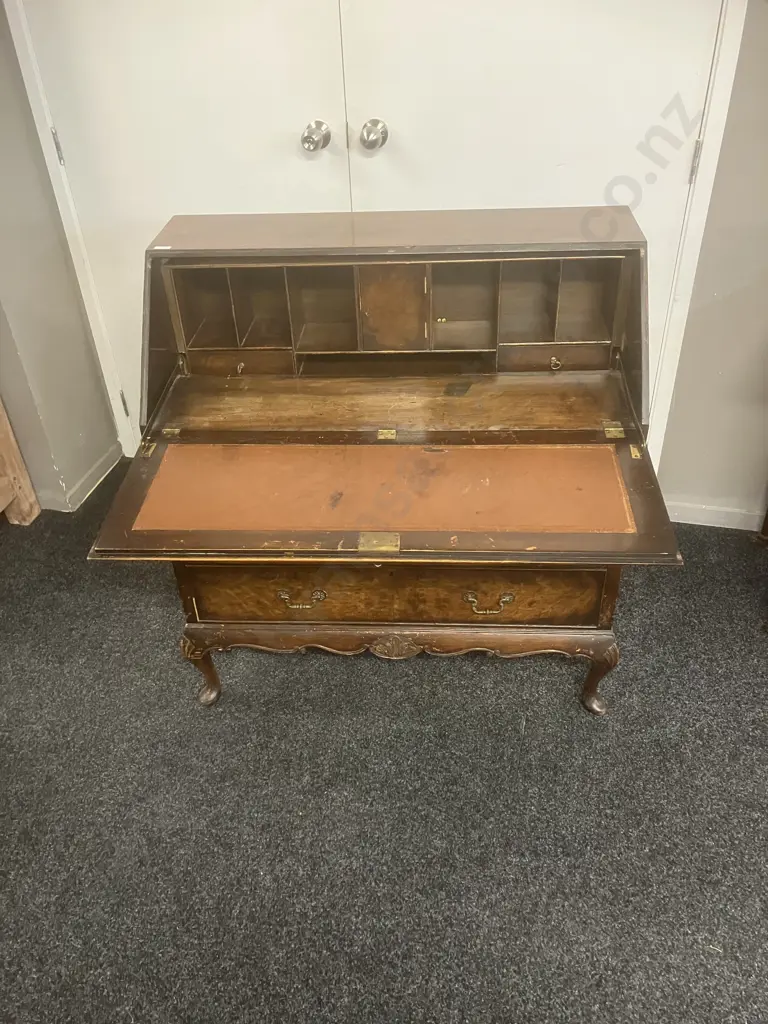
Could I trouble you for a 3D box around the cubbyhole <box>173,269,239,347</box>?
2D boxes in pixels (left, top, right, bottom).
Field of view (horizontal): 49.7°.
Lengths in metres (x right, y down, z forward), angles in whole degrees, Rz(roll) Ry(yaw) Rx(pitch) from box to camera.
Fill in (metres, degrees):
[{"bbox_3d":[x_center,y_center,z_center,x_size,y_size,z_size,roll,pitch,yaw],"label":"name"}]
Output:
[{"bbox_3d":[-0.341,-0.436,1.667,0.103,0.165,0.142,0,37,4],"label":"cubbyhole"}]

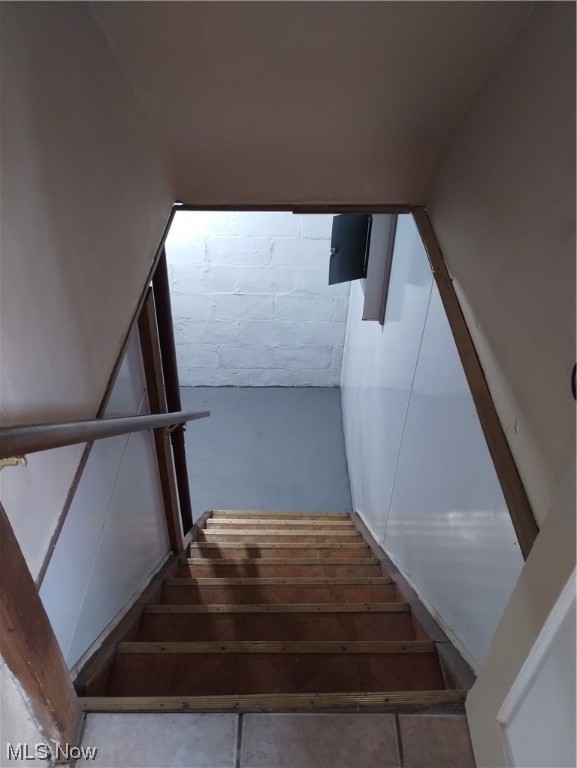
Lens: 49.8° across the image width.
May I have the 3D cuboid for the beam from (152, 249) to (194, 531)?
[{"bbox_3d":[-0.502,0.197,2.796,0.065,2.030,0.065,1,37,-1],"label":"beam"}]

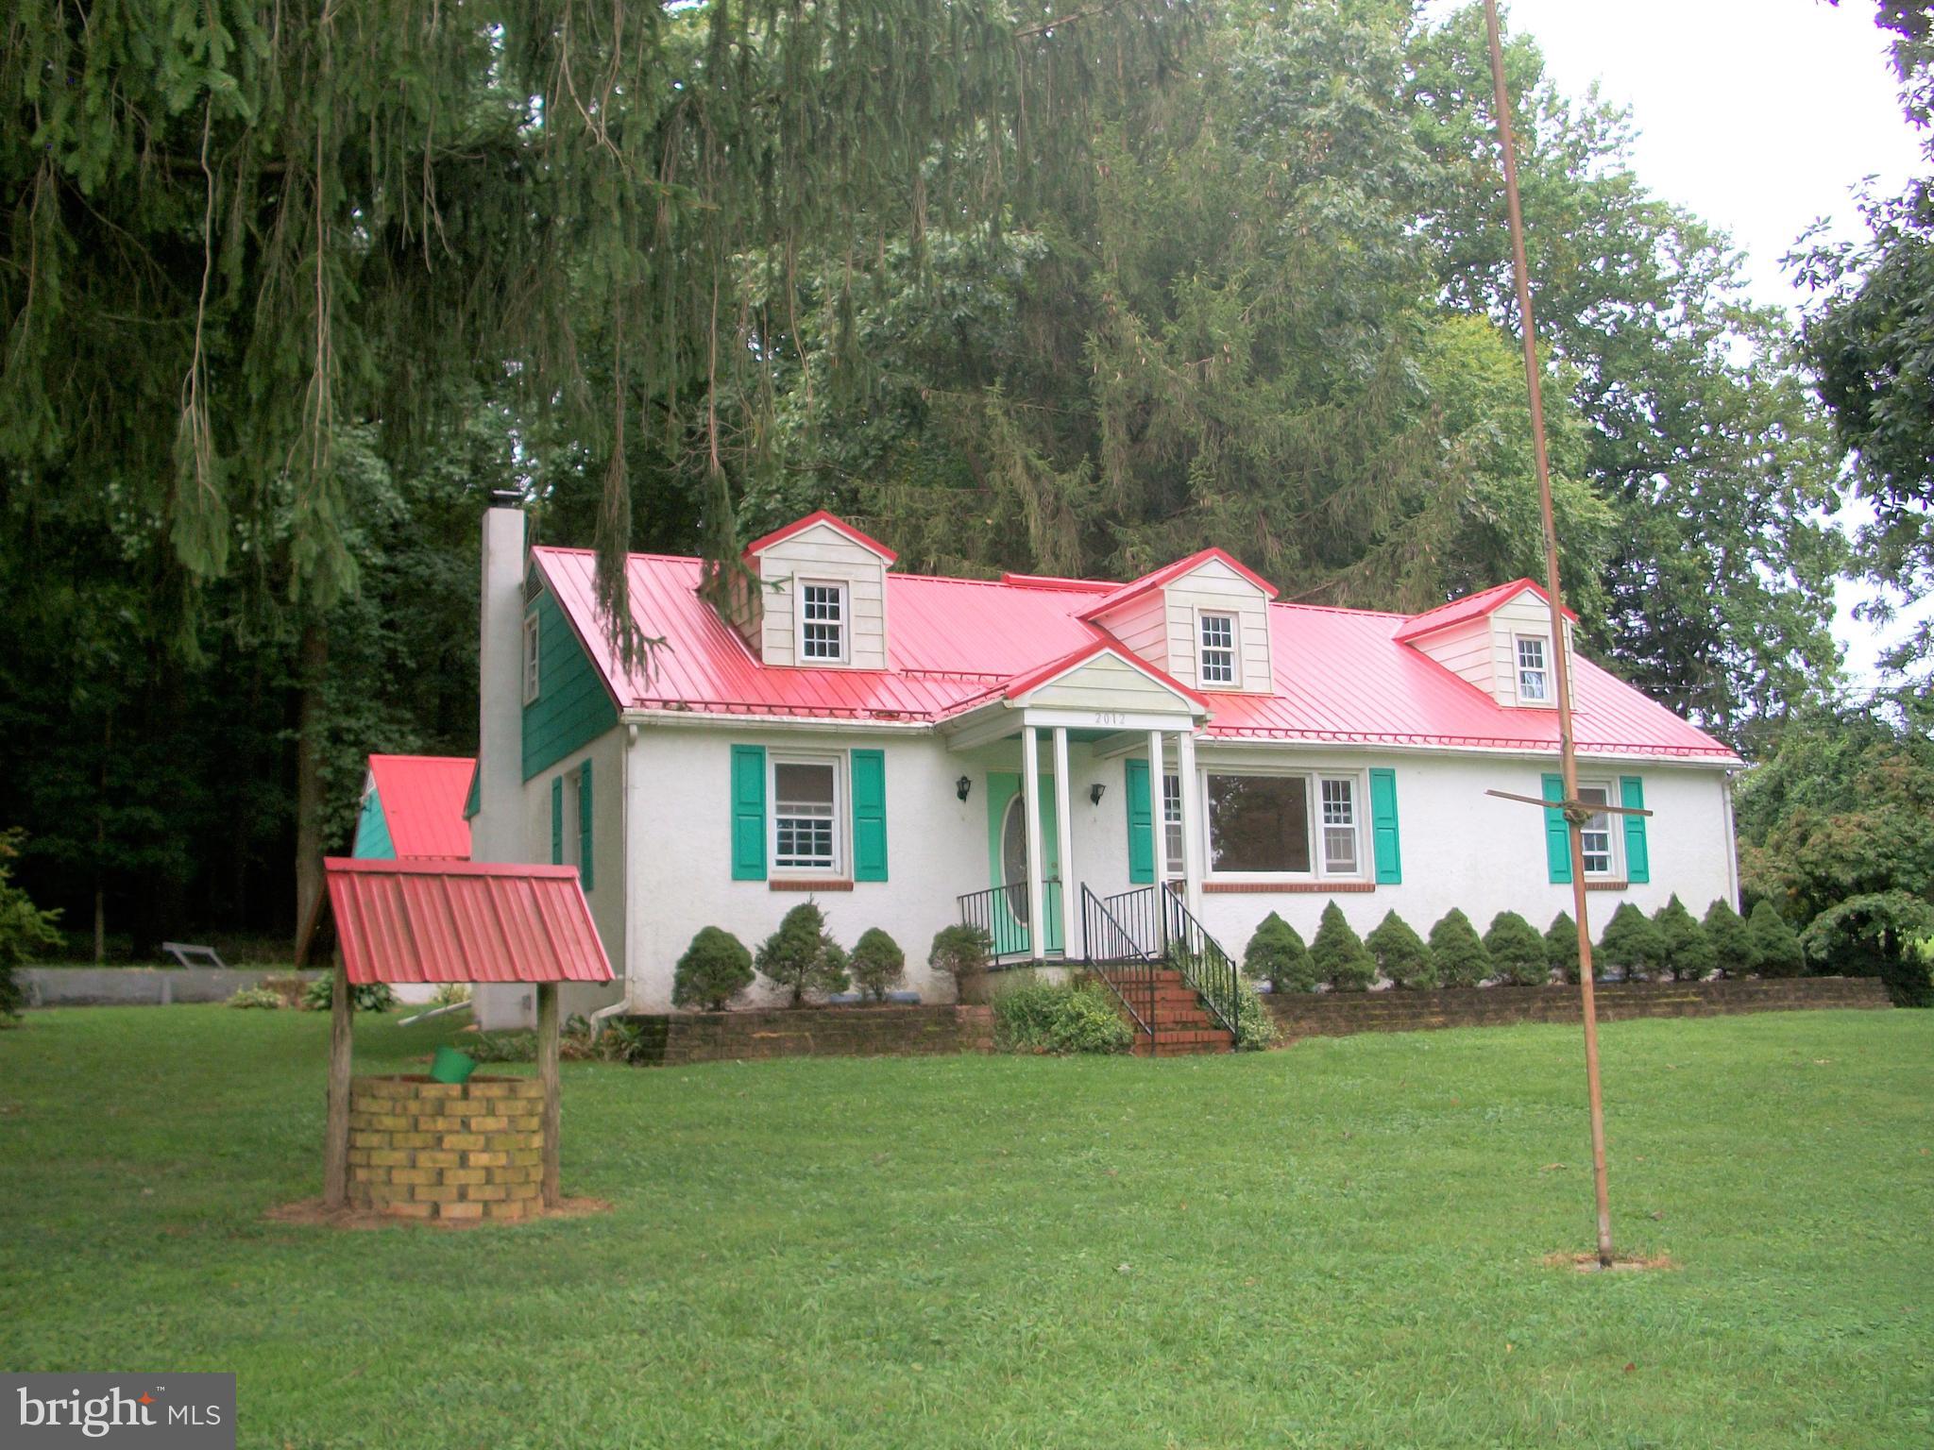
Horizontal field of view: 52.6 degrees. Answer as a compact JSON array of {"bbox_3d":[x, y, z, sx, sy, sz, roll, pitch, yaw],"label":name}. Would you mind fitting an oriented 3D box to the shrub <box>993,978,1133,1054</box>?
[{"bbox_3d":[0.930,2.835,18.958,1.251,0.739,0.965,3,-11,-26],"label":"shrub"}]

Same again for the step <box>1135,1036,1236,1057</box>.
[{"bbox_3d":[2.057,3.121,19.101,1.152,0.197,0.345,3,-11,-26],"label":"step"}]

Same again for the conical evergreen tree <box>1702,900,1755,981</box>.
[{"bbox_3d":[9.827,2.771,25.237,0.709,1.054,0.709,3,-11,-26],"label":"conical evergreen tree"}]

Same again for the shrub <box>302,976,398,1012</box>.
[{"bbox_3d":[-9.818,4.268,31.106,1.379,0.611,1.133,3,-11,-26],"label":"shrub"}]

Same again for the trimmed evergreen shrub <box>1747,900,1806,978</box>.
[{"bbox_3d":[10.557,2.799,25.590,0.709,1.024,0.709,3,-11,-26],"label":"trimmed evergreen shrub"}]

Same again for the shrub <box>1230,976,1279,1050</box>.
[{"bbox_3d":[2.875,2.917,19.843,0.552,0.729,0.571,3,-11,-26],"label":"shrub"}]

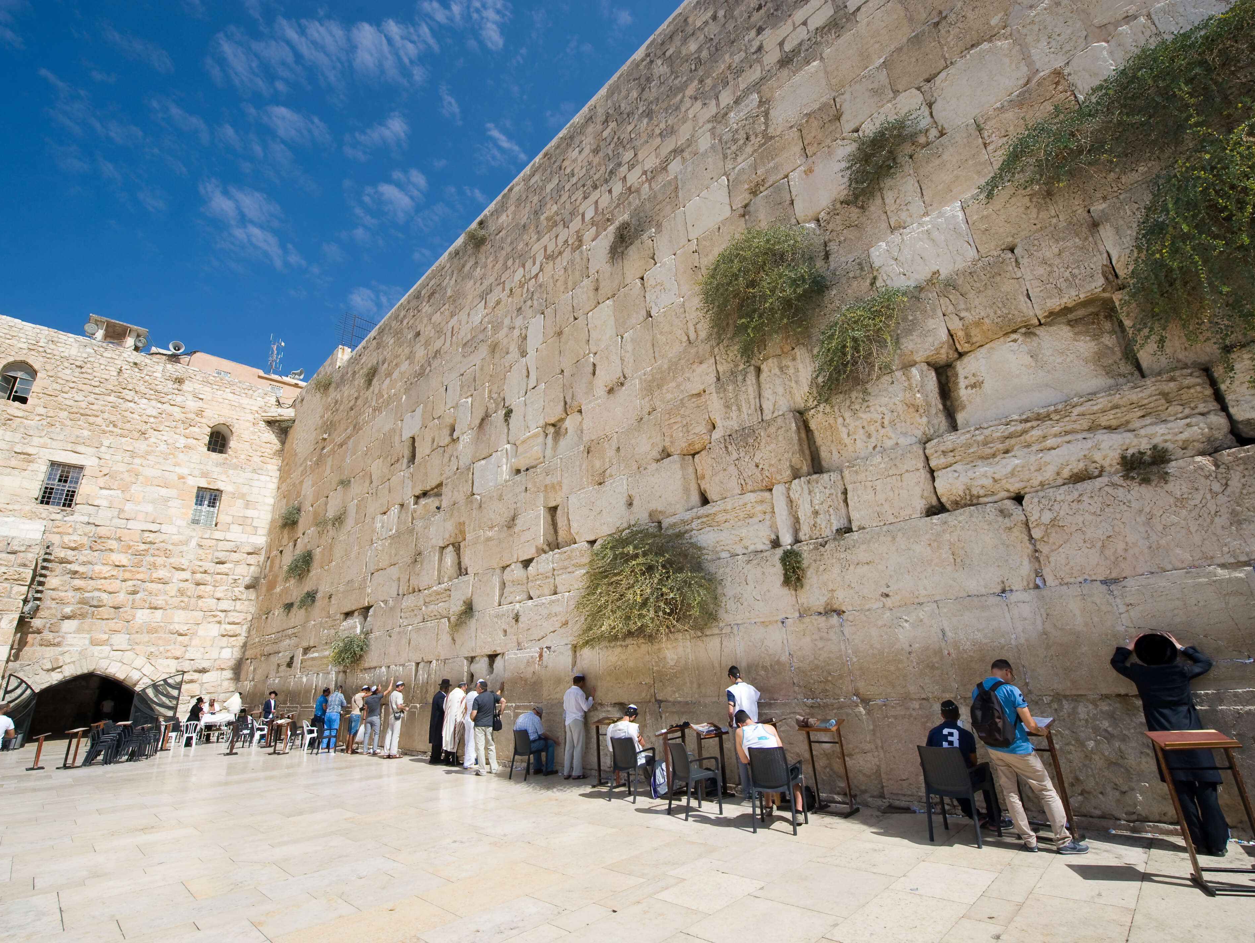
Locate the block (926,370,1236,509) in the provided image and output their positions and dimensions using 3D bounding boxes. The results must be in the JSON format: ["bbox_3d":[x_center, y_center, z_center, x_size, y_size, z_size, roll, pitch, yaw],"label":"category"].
[{"bbox_3d":[5.309,-0.219,6.693,2.731,0.884,0.800,-21,-27,40],"label":"block"}]

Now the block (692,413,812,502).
[{"bbox_3d":[2.274,-0.160,9.646,1.920,1.087,0.700,-20,-26,38],"label":"block"}]

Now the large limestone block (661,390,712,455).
[{"bbox_3d":[1.399,-0.867,11.045,1.121,1.009,0.700,-21,-27,40],"label":"large limestone block"}]

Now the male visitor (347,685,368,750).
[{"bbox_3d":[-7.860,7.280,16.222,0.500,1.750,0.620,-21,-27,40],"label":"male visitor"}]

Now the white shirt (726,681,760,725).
[{"bbox_3d":[1.689,3.358,7.942,0.520,0.600,0.300,-2,-20,-2],"label":"white shirt"}]

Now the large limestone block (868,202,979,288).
[{"bbox_3d":[4.800,-3.374,8.853,1.425,0.946,0.700,-21,-27,40],"label":"large limestone block"}]

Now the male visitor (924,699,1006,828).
[{"bbox_3d":[3.559,3.113,5.816,0.500,1.260,0.800,-19,-25,37],"label":"male visitor"}]

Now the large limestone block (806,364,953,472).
[{"bbox_3d":[3.870,-0.685,8.414,1.948,1.035,0.750,-21,-27,40],"label":"large limestone block"}]

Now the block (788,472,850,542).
[{"bbox_3d":[3.150,0.622,8.621,0.869,0.950,0.650,-21,-27,40],"label":"block"}]

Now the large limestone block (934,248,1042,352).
[{"bbox_3d":[5.119,-2.244,7.777,0.950,1.148,0.700,-20,-26,38],"label":"large limestone block"}]

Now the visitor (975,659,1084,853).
[{"bbox_3d":[3.786,2.660,5.287,0.550,1.640,0.540,6,-22,-24],"label":"visitor"}]

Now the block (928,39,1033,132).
[{"bbox_3d":[5.688,-5.932,8.848,1.175,0.941,0.700,-21,-27,40],"label":"block"}]

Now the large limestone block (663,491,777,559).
[{"bbox_3d":[1.884,1.164,10.266,2.409,0.954,0.700,-21,-27,40],"label":"large limestone block"}]

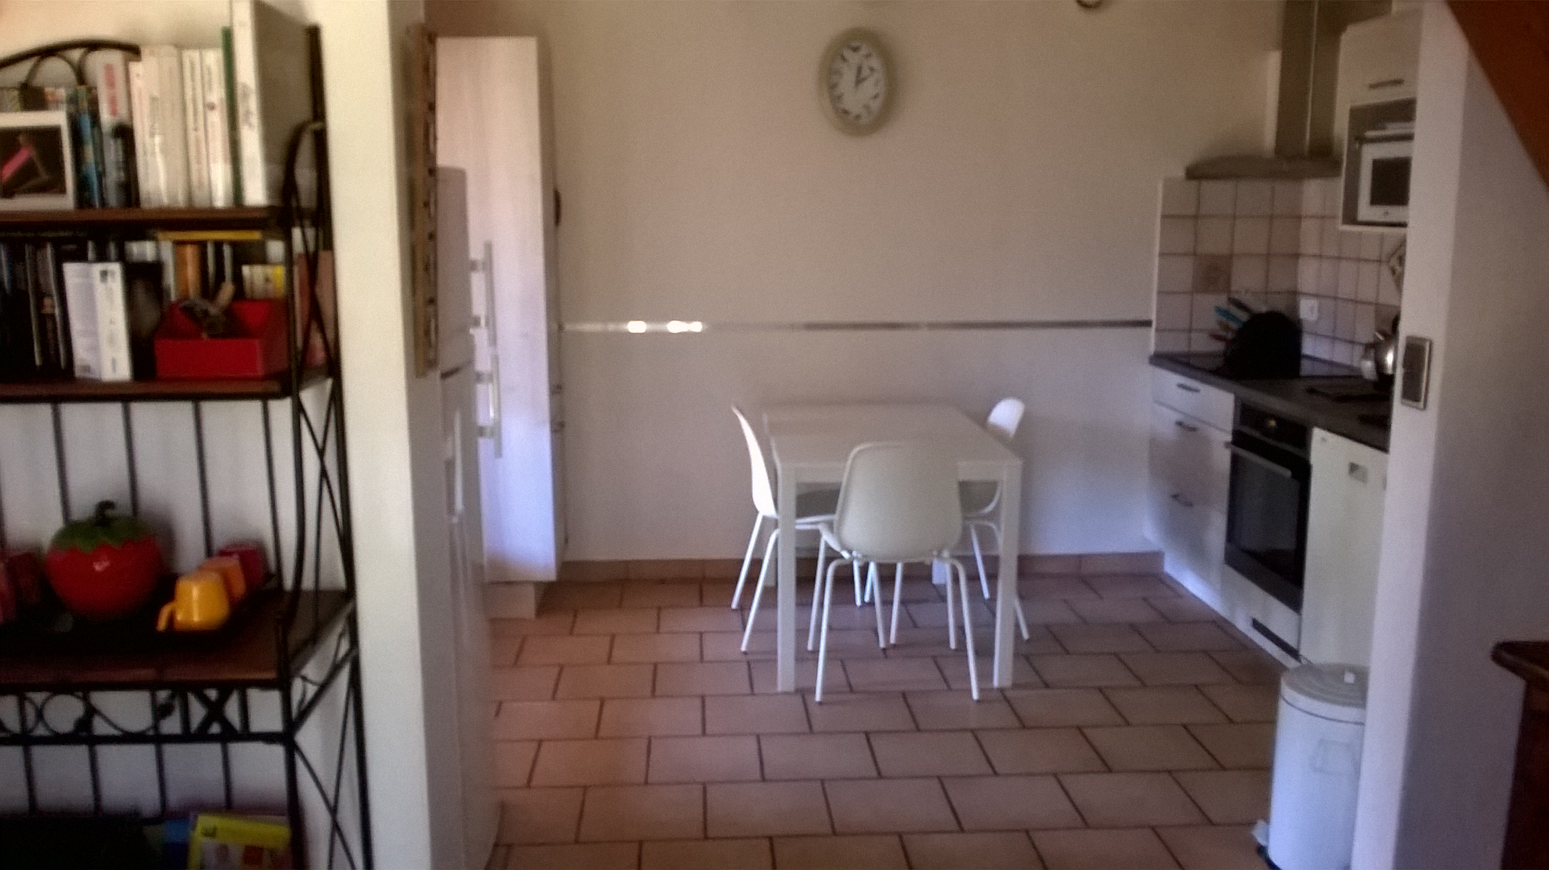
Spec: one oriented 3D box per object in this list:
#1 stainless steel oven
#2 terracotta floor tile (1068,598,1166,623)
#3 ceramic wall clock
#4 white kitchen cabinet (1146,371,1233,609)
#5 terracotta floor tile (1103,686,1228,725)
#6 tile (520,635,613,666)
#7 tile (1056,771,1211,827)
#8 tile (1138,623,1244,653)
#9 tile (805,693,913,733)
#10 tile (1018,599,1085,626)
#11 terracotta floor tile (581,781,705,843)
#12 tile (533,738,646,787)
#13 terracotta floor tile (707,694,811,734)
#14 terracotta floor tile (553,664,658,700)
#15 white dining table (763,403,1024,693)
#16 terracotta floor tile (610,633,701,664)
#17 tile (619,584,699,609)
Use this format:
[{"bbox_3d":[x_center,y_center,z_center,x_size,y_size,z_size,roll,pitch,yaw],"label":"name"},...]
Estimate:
[{"bbox_3d":[1.909,0.221,4.302,0.570,0.600,0.595,-1,10,-3],"label":"stainless steel oven"},{"bbox_3d":[1.297,0.675,4.833,0.305,0.012,0.301,-1,10,-3],"label":"terracotta floor tile"},{"bbox_3d":[0.322,-1.387,5.000,0.284,0.405,0.040,-1,10,-4],"label":"ceramic wall clock"},{"bbox_3d":[1.884,0.219,4.971,0.581,0.890,0.842,-1,10,-3],"label":"white kitchen cabinet"},{"bbox_3d":[1.202,0.839,3.932,0.305,0.012,0.305,-1,10,-3],"label":"terracotta floor tile"},{"bbox_3d":[-0.723,0.755,4.439,0.302,0.012,0.302,-1,10,-3],"label":"tile"},{"bbox_3d":[0.925,0.946,3.293,0.305,0.012,0.305,-1,10,-3],"label":"tile"},{"bbox_3d":[1.482,0.732,4.574,0.309,0.012,0.304,-1,10,-3],"label":"tile"},{"bbox_3d":[0.261,0.853,3.893,0.309,0.012,0.304,-1,10,-3],"label":"tile"},{"bbox_3d":[0.989,0.684,4.854,0.309,0.012,0.304,-1,10,-3],"label":"tile"},{"bbox_3d":[-0.333,0.960,3.220,0.305,0.012,0.305,-1,10,-3],"label":"terracotta floor tile"},{"bbox_3d":[-0.506,0.908,3.518,0.305,0.012,0.301,-1,10,-3],"label":"tile"},{"bbox_3d":[-0.054,0.857,3.875,0.309,0.012,0.304,-1,10,-3],"label":"terracotta floor tile"},{"bbox_3d":[-0.548,0.809,4.155,0.309,0.012,0.304,-1,10,-3],"label":"terracotta floor tile"},{"bbox_3d":[0.363,0.348,4.588,0.750,0.740,1.210,0,10,-2],"label":"white dining table"},{"bbox_3d":[-0.415,0.762,4.514,0.310,0.012,0.308,-1,10,-3],"label":"terracotta floor tile"},{"bbox_3d":[-0.446,0.647,5.082,0.309,0.012,0.304,-1,10,-3],"label":"tile"}]

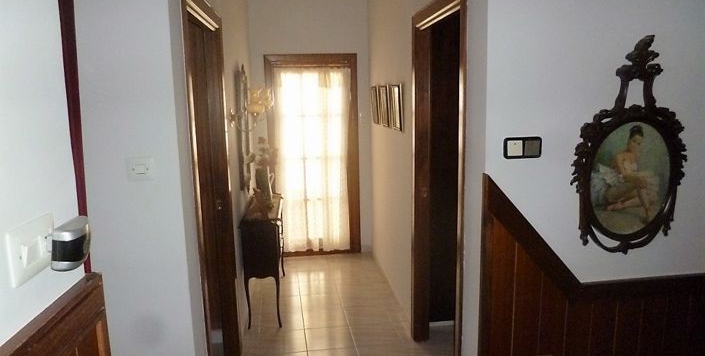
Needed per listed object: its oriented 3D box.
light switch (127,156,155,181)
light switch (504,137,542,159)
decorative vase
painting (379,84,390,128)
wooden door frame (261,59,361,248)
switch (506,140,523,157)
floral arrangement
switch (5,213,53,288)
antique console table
[{"bbox_3d":[-0.748,-0.030,1.720,0.088,0.085,0.016,-2,9,-9],"label":"light switch"},{"bbox_3d":[0.688,-0.118,1.956,0.157,0.082,0.016,-2,9,-9],"label":"light switch"},{"bbox_3d":[-0.730,0.060,4.034,0.140,0.290,0.140,-2,9,-6],"label":"decorative vase"},{"bbox_3d":[0.265,-0.588,3.990,0.030,0.324,0.300,-2,9,-6],"label":"painting"},{"bbox_3d":[-0.382,-0.197,4.955,0.910,2.040,0.110,-2,9,-9],"label":"wooden door frame"},{"bbox_3d":[0.654,-0.116,1.951,0.062,0.063,0.016,-2,9,-9],"label":"switch"},{"bbox_3d":[-0.734,-0.188,3.984,0.250,0.275,0.240,-2,9,-6],"label":"floral arrangement"},{"bbox_3d":[-0.530,0.115,0.808,0.015,0.086,0.139,-2,9,-9],"label":"switch"},{"bbox_3d":[-0.683,0.614,3.934,0.273,0.777,1.100,-2,9,-6],"label":"antique console table"}]

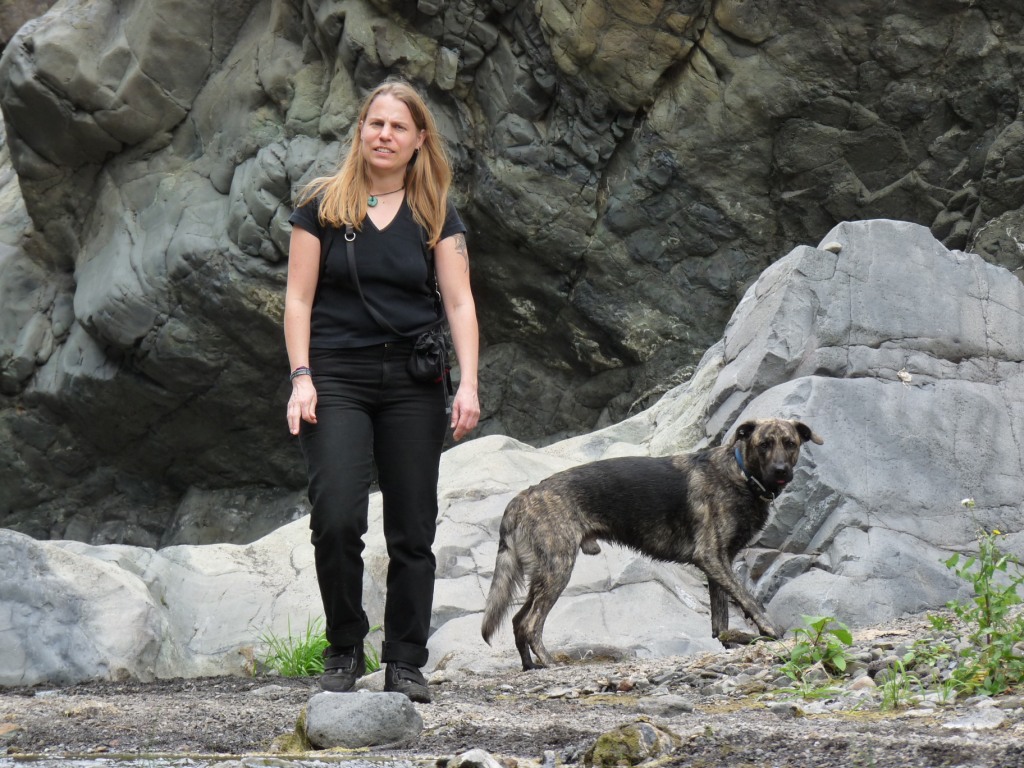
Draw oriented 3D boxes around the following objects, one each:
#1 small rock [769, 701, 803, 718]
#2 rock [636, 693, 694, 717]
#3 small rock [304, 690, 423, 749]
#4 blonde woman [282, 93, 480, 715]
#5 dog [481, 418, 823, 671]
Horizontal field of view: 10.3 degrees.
[{"bbox_3d":[0.720,0.857,14.950,0.090,0.046,0.075,0,1,0],"label":"small rock"},{"bbox_3d":[0.404,0.846,14.950,0.153,0.057,0.110,0,1,0],"label":"rock"},{"bbox_3d":[-0.377,0.851,14.400,0.300,0.145,0.200,0,1,0],"label":"small rock"},{"bbox_3d":[-0.351,0.019,15.400,0.530,1.690,0.380,0,1,3],"label":"blonde woman"},{"bbox_3d":[0.393,0.452,16.000,0.950,0.710,0.300,0,1,-9],"label":"dog"}]

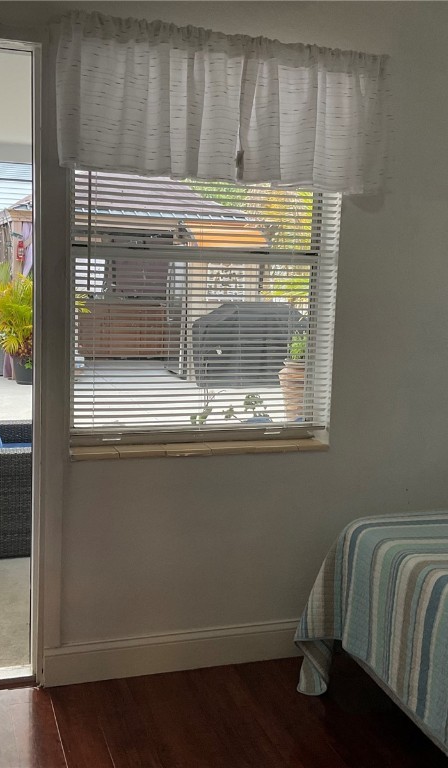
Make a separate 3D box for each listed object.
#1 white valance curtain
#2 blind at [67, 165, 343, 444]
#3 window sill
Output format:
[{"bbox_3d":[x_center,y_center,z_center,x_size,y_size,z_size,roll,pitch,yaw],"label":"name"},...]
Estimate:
[{"bbox_3d":[0.024,-0.892,2.798,1.143,0.460,0.075,-1,8,-20],"label":"white valance curtain"},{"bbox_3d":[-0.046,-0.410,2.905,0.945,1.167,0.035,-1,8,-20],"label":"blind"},{"bbox_3d":[-0.077,0.230,3.004,0.939,0.024,0.115,-1,8,-20],"label":"window sill"}]

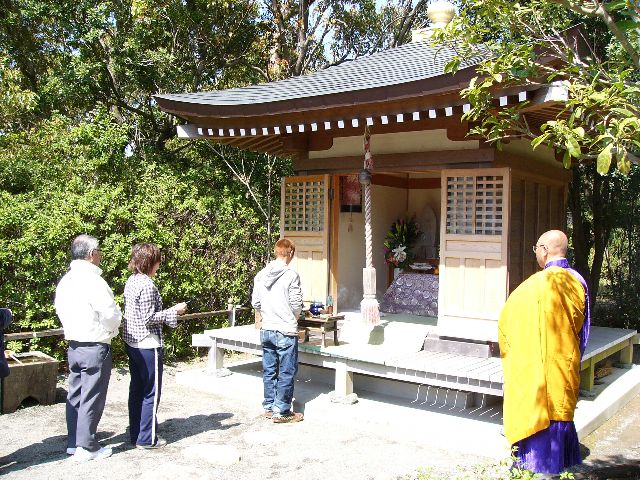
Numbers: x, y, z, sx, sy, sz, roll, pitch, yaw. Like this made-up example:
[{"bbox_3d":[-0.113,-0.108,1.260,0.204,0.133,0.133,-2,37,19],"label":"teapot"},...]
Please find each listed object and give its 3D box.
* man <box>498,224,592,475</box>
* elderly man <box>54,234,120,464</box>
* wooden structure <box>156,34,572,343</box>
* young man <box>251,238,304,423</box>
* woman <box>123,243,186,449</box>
[{"bbox_3d":[1.643,0.785,4.850,0.650,1.730,0.480,1,1,-17],"label":"man"},{"bbox_3d":[-1.714,0.786,4.950,0.520,1.650,0.400,1,1,36],"label":"elderly man"},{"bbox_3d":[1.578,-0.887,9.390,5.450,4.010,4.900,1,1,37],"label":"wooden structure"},{"bbox_3d":[-0.388,0.805,6.070,0.480,1.640,0.360,1,1,33],"label":"young man"},{"bbox_3d":[-1.309,0.816,5.200,0.480,1.580,0.420,0,1,-43],"label":"woman"}]

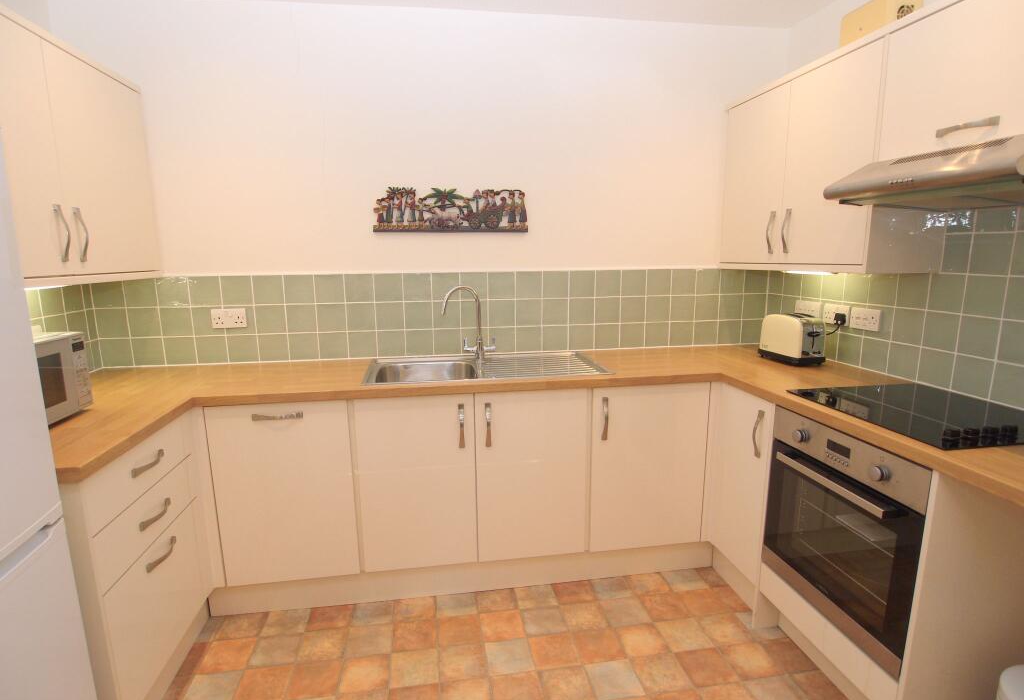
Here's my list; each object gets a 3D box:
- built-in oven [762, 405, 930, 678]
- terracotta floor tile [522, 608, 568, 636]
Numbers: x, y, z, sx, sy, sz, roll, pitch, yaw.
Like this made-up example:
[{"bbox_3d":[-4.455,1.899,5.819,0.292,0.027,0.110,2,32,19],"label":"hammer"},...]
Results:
[{"bbox_3d":[1.237,0.529,1.684,0.570,0.596,0.592,-2,11,-9],"label":"built-in oven"},{"bbox_3d":[0.124,1.050,2.063,0.160,0.010,0.160,-2,10,-9],"label":"terracotta floor tile"}]

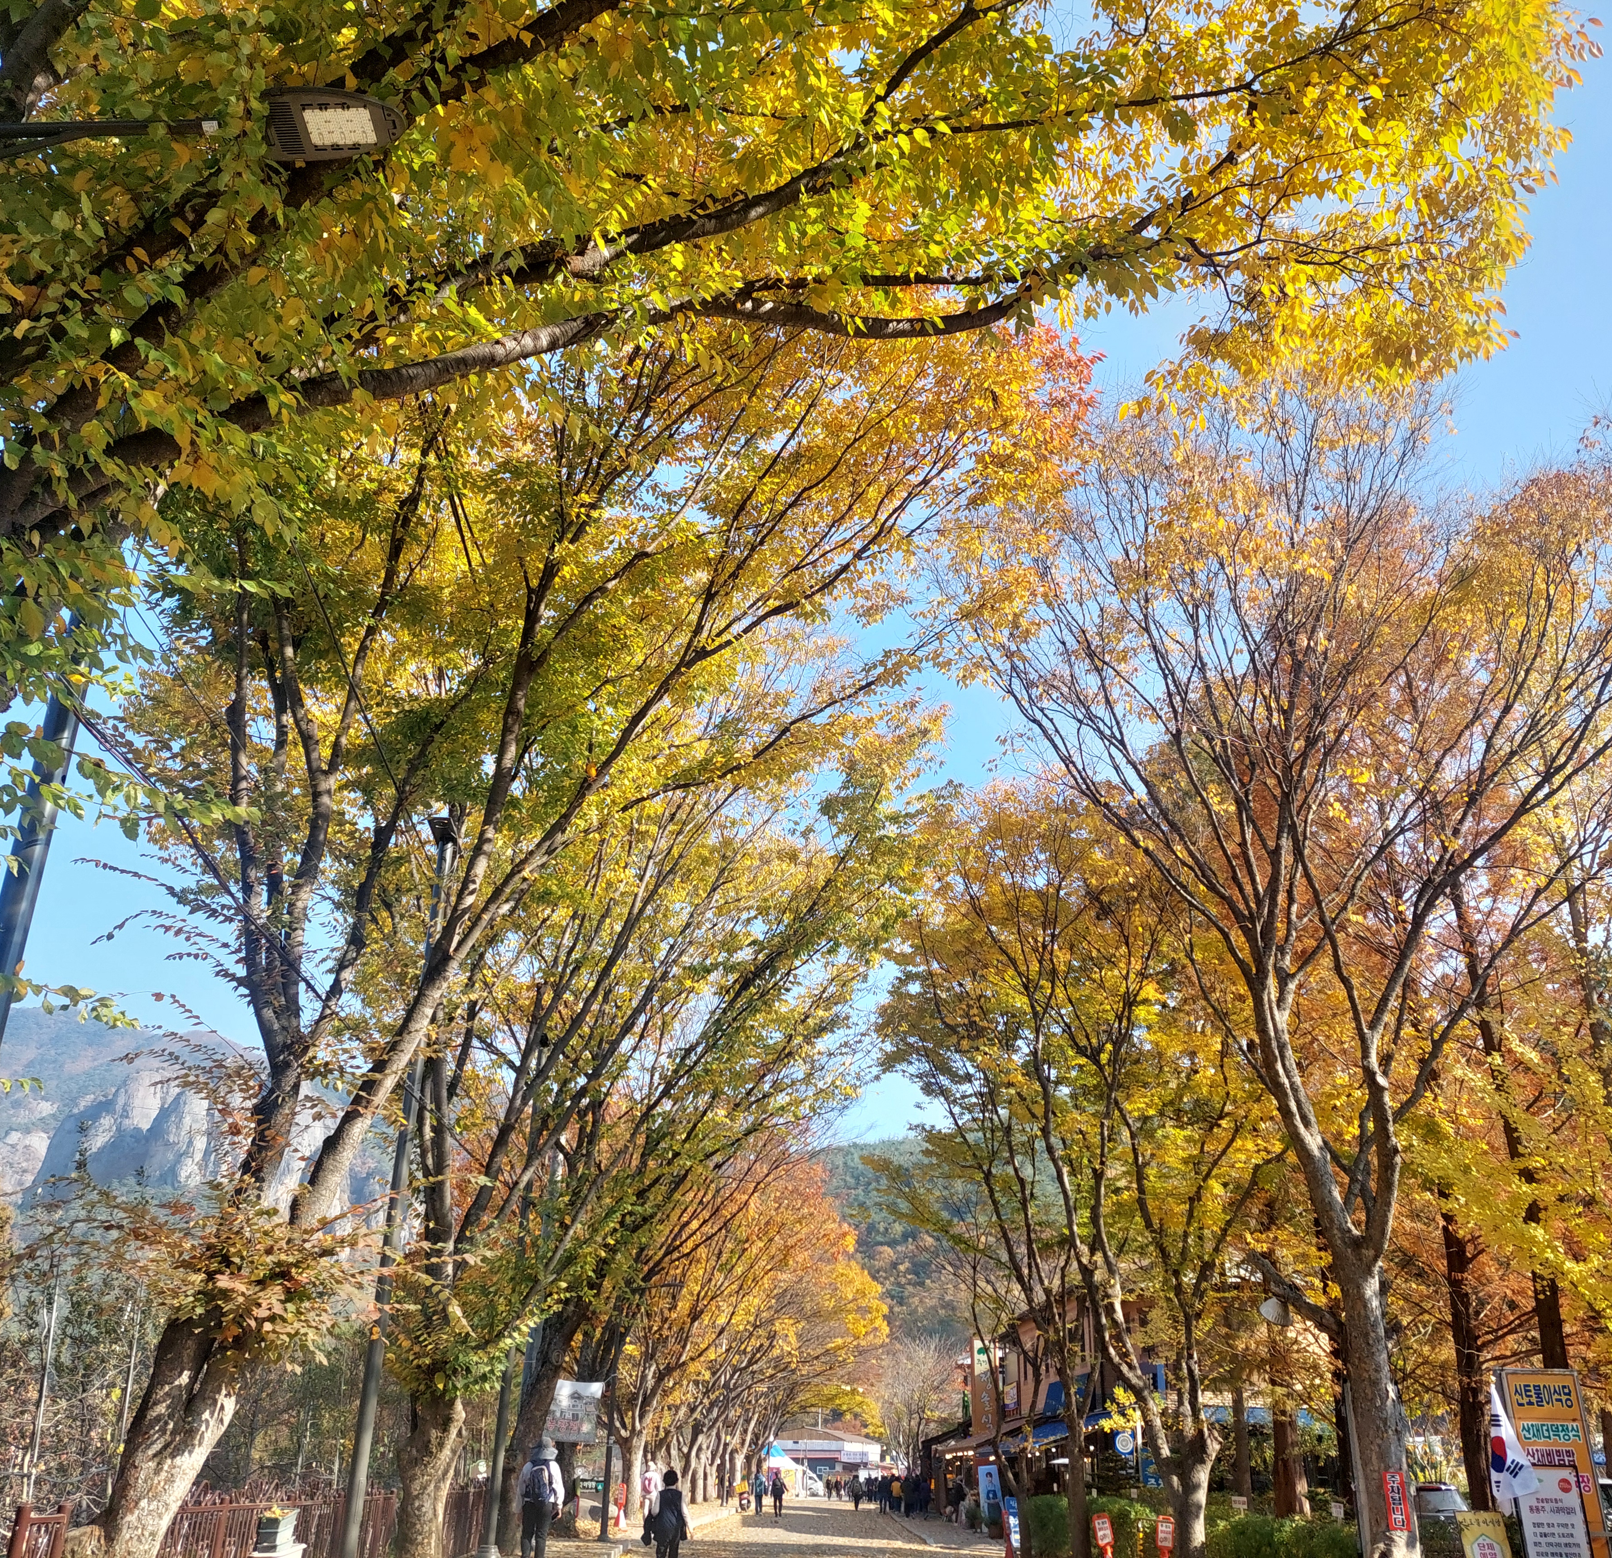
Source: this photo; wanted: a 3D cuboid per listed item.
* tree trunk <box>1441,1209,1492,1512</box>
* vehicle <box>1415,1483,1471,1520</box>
[{"bbox_3d":[13.204,11.760,29.989,0.490,5.600,0.490,0,-24,5],"label":"tree trunk"},{"bbox_3d":[16.133,19.066,38.496,1.850,1.680,4.600,-5,-25,16],"label":"vehicle"}]

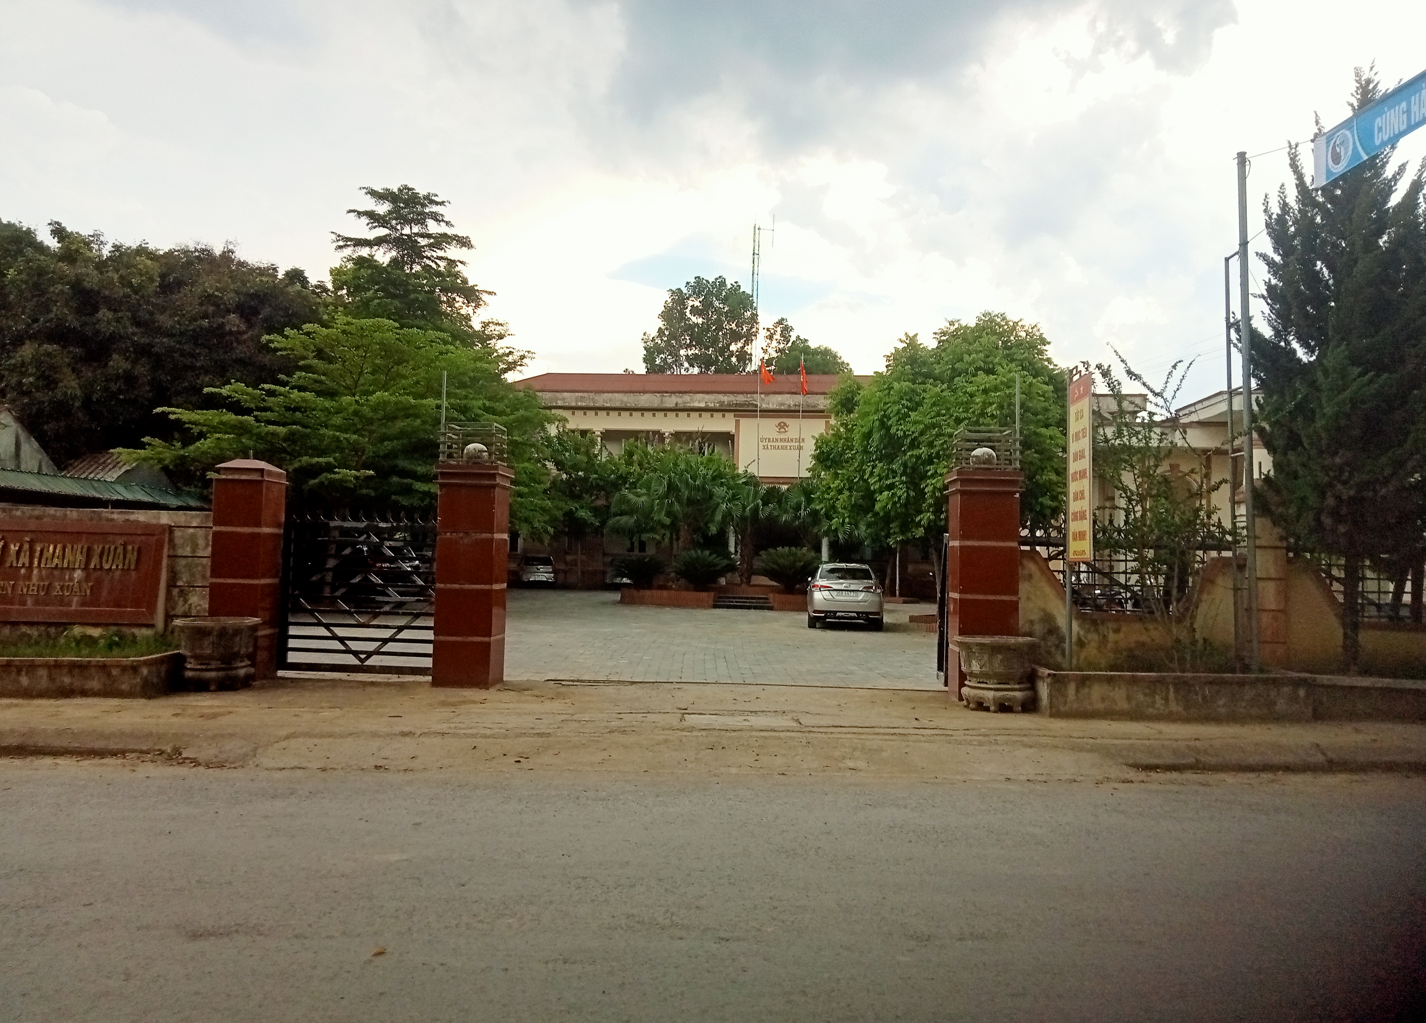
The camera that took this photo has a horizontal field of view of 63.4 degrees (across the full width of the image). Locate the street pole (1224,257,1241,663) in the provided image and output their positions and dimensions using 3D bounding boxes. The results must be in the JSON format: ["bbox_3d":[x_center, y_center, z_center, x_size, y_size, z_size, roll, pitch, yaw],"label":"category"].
[{"bbox_3d":[5.498,-0.524,12.198,0.060,4.407,0.060,-1,-3,3],"label":"street pole"}]

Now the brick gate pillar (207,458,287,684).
[{"bbox_3d":[-5.689,0.739,14.149,0.650,2.680,0.660,1,-2,4],"label":"brick gate pillar"}]

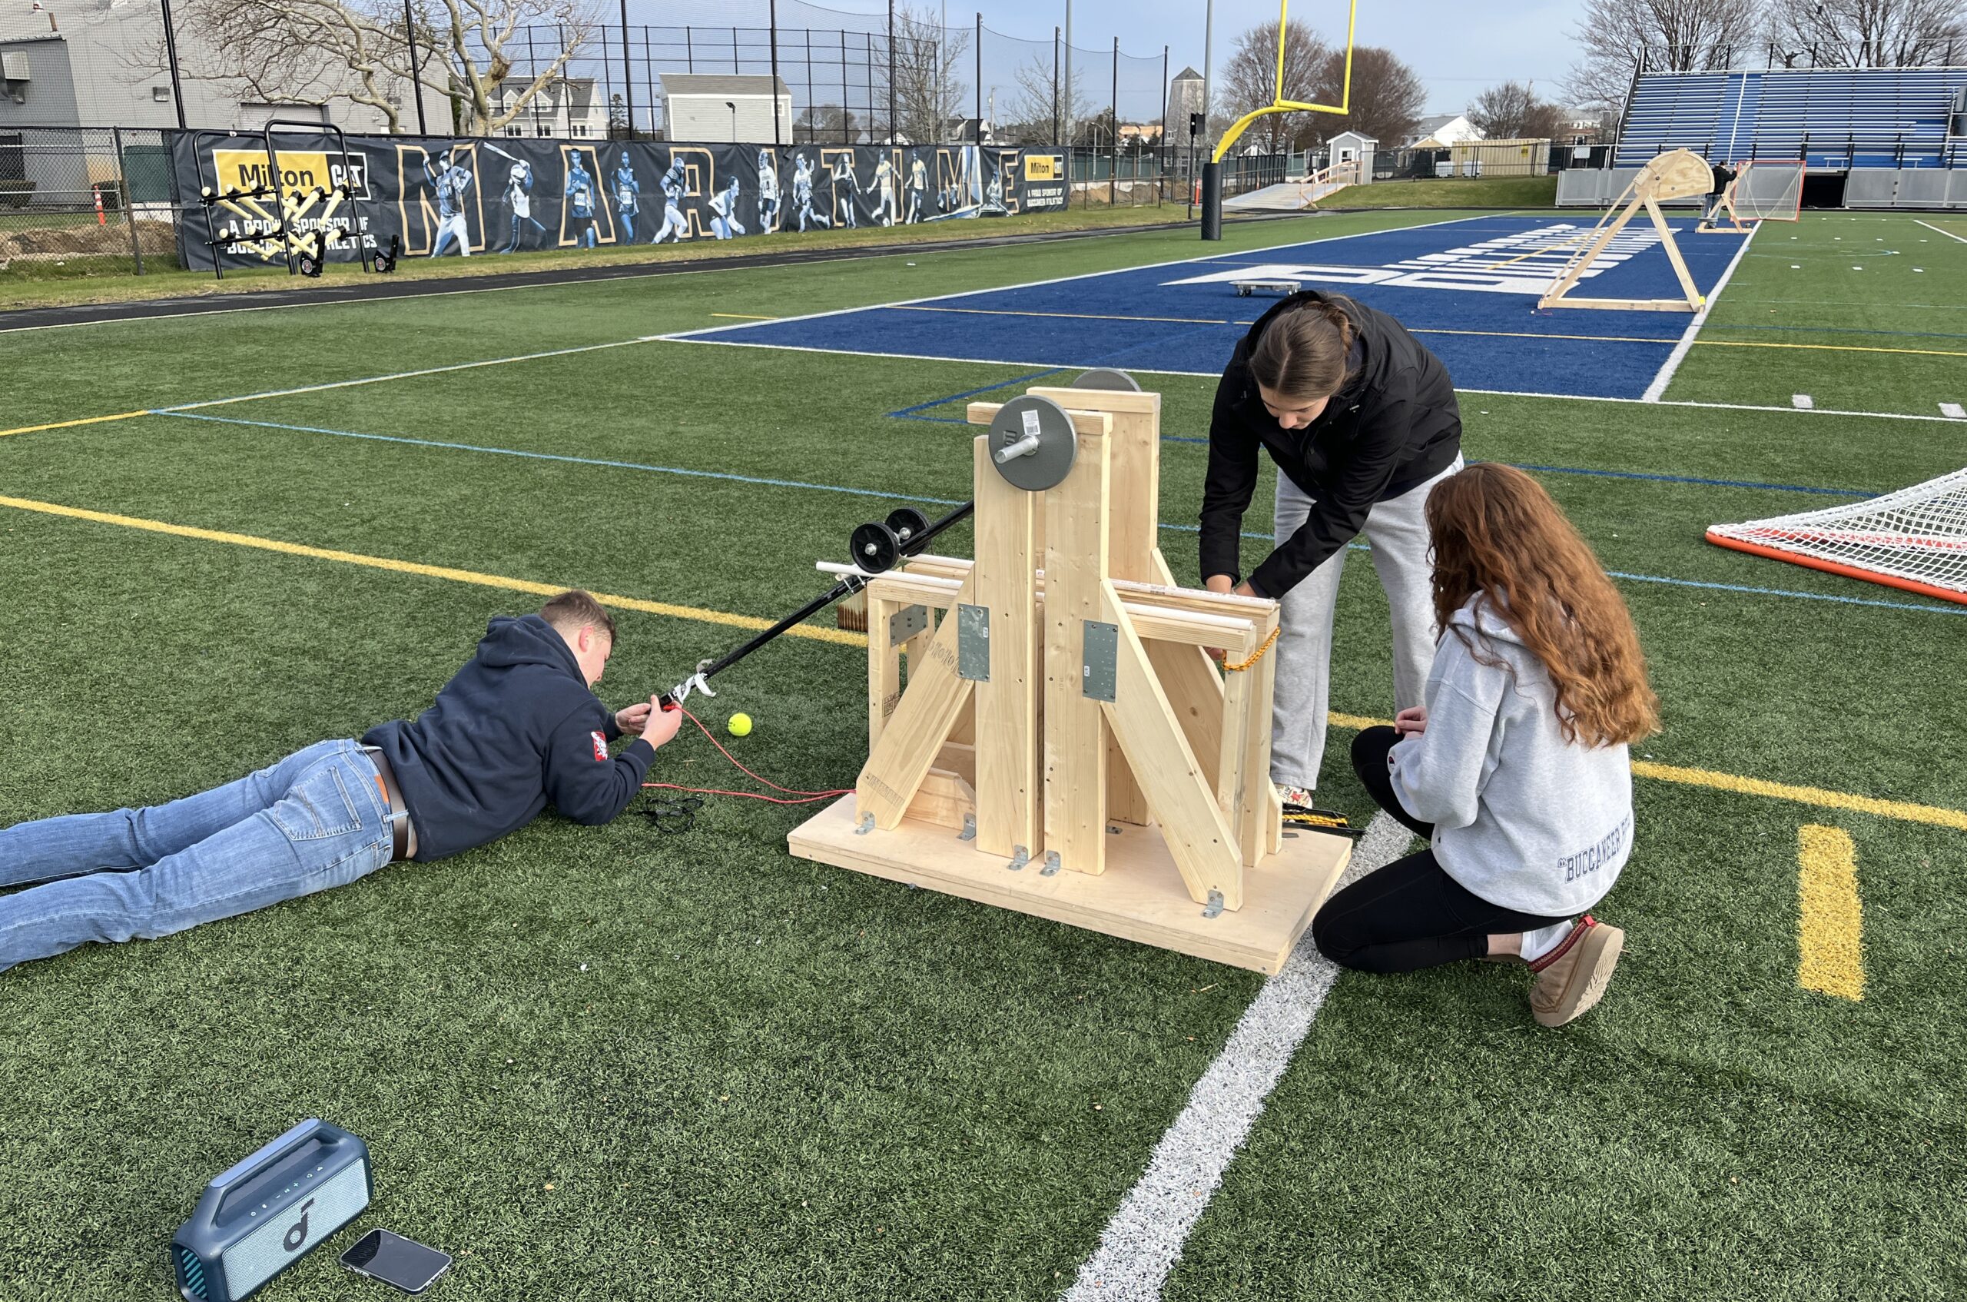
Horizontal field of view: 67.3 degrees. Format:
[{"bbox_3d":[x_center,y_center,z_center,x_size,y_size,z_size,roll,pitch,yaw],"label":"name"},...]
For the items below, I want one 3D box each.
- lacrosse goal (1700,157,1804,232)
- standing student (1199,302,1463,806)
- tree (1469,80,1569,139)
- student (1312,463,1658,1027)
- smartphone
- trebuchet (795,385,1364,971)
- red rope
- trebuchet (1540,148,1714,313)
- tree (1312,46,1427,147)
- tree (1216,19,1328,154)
[{"bbox_3d":[26.747,-15.673,50.444,1.900,1.880,2.050,9,20,26],"label":"lacrosse goal"},{"bbox_3d":[0.860,-0.193,3.578,0.800,1.310,0.500,-10,21,-29],"label":"standing student"},{"bbox_3d":[40.298,-38.953,111.763,7.440,7.920,7.440,6,19,18],"label":"tree"},{"bbox_3d":[0.995,0.159,2.895,0.520,1.060,0.680,-14,23,-38],"label":"student"},{"bbox_3d":[-0.885,0.915,2.228,0.150,0.010,0.073,9,20,26],"label":"smartphone"},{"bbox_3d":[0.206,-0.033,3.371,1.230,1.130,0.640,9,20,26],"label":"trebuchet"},{"bbox_3d":[-0.625,0.300,3.850,0.640,0.200,0.220,9,20,26],"label":"red rope"},{"bbox_3d":[7.786,-5.058,17.742,1.770,1.860,0.400,7,19,22],"label":"trebuchet"},{"bbox_3d":[23.098,-31.834,88.719,6.600,8.320,6.600,4,18,13],"label":"tree"},{"bbox_3d":[17.493,-32.979,89.609,6.570,9.930,6.570,3,18,10],"label":"tree"}]

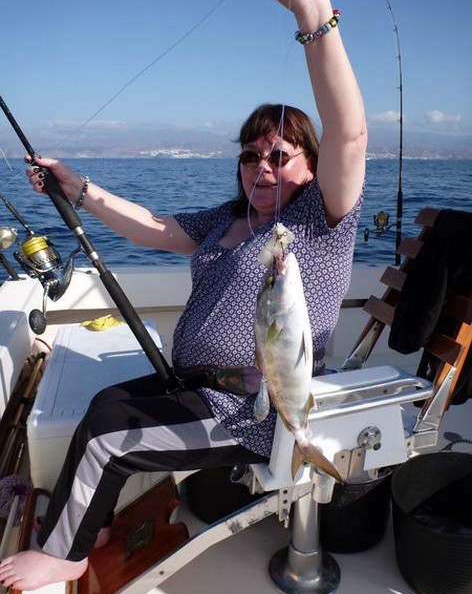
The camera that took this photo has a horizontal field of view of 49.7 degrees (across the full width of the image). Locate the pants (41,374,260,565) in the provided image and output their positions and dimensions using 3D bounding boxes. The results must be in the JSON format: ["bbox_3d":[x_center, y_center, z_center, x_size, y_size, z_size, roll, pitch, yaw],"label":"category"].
[{"bbox_3d":[-0.180,0.371,1.429,0.710,0.470,0.420,-6,16,-20],"label":"pants"}]

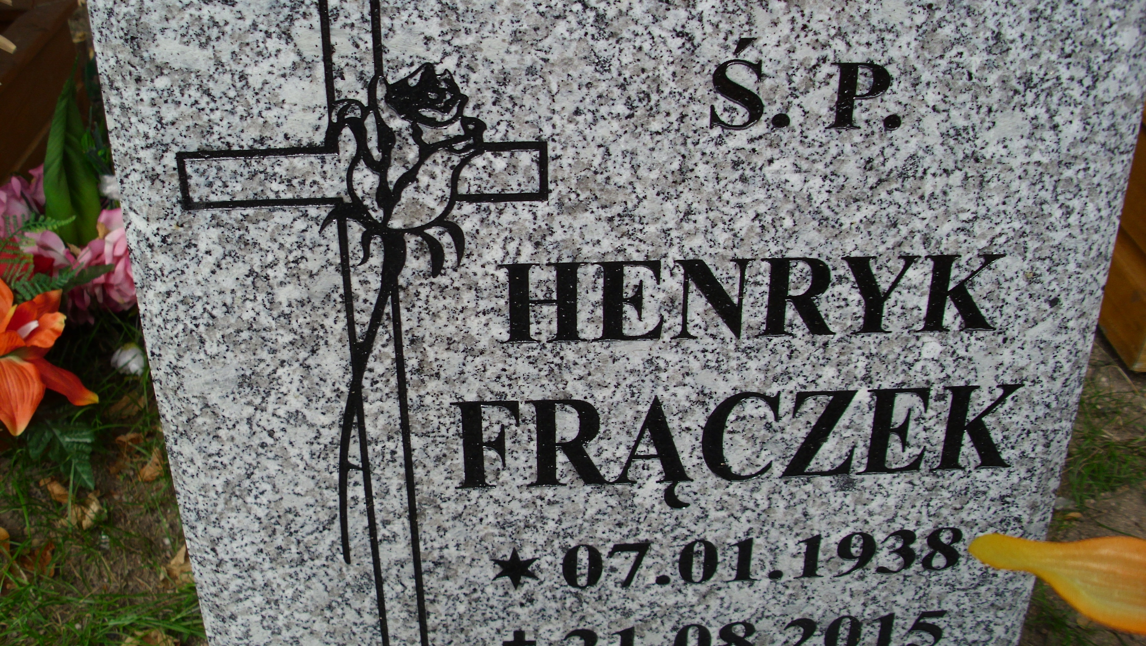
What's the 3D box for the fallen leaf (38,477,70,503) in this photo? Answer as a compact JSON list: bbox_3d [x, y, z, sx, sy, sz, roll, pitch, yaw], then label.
[{"bbox_3d":[-0.547,0.178,1.228,0.052,0.014,0.021,18,34,29],"label":"fallen leaf"}]

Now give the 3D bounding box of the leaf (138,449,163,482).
[{"bbox_3d":[-0.457,0.156,1.271,0.028,0.014,0.046,4,29,6],"label":"leaf"}]

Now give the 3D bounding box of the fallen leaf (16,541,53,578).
[{"bbox_3d":[-0.521,0.234,1.124,0.033,0.017,0.044,-14,32,-25],"label":"fallen leaf"}]

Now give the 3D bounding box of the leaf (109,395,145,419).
[{"bbox_3d":[-0.525,0.097,1.374,0.032,0.014,0.042,0,29,-1],"label":"leaf"}]

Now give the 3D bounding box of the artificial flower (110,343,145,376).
[{"bbox_3d":[-0.533,0.045,1.389,0.042,0.038,0.042,1,29,0],"label":"artificial flower"}]

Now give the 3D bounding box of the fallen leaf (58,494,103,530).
[{"bbox_3d":[-0.503,0.193,1.198,0.032,0.018,0.047,6,29,10],"label":"fallen leaf"}]

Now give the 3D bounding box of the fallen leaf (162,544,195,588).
[{"bbox_3d":[-0.377,0.234,1.127,0.039,0.018,0.040,5,29,7],"label":"fallen leaf"}]

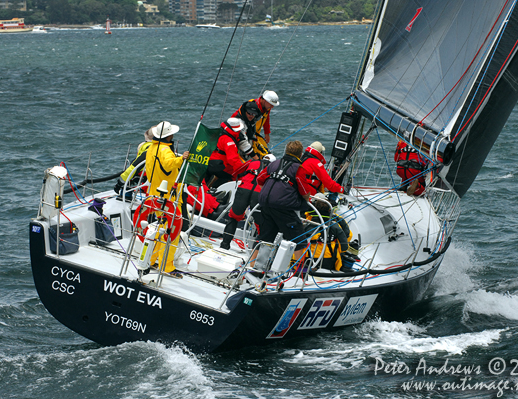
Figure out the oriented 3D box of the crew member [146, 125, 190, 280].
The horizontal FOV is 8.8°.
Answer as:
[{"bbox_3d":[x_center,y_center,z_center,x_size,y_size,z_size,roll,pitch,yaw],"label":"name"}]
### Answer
[{"bbox_3d":[-1.083,0.000,39.400,0.580,1.800,0.480,1,3,25],"label":"crew member"}]

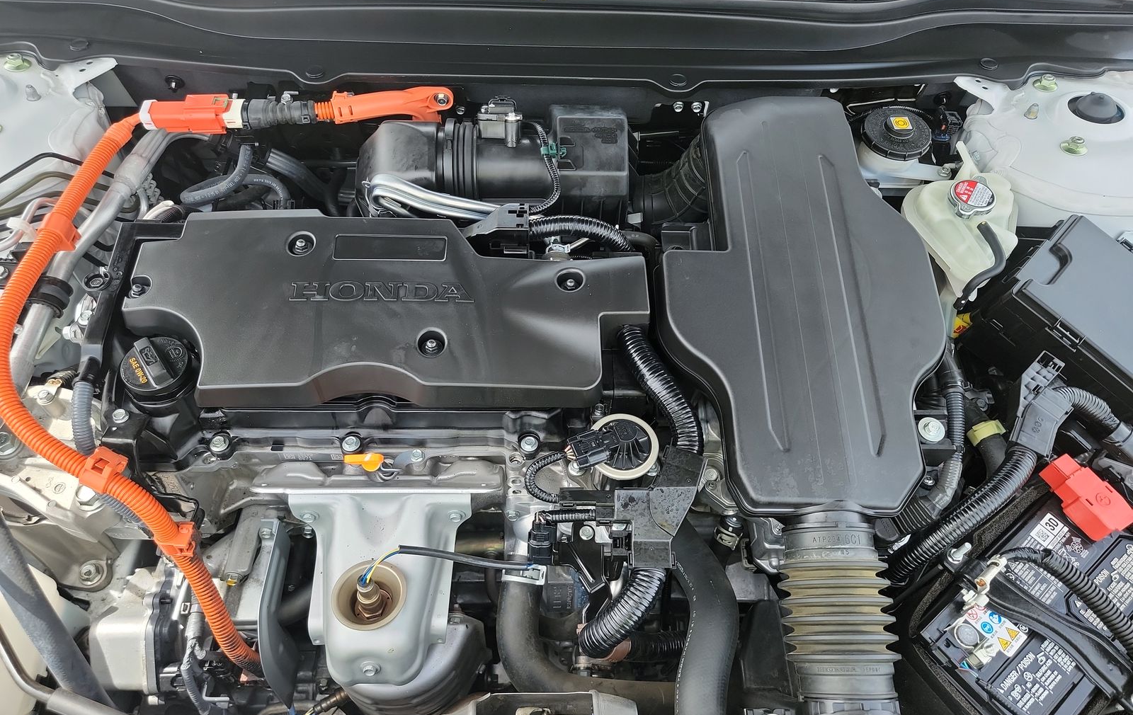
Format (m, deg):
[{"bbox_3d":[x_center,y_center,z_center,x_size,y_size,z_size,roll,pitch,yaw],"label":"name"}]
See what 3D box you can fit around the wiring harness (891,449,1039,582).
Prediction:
[{"bbox_3d":[0.341,0.134,0.675,0.165,0.055,0.030,-31,62,-20],"label":"wiring harness"}]

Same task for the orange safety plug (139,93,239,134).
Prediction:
[{"bbox_3d":[-0.353,-0.227,0.732,0.088,0.030,0.029,0,56,-1],"label":"orange safety plug"}]

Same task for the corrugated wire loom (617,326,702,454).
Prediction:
[{"bbox_3d":[0.081,0.026,0.684,0.029,0.056,0.119,-21,59,-14],"label":"corrugated wire loom"}]

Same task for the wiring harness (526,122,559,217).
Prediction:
[{"bbox_3d":[-0.022,-0.180,0.745,0.034,0.051,0.078,0,56,-1],"label":"wiring harness"}]

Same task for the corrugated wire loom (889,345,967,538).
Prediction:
[{"bbox_3d":[0.331,0.075,0.725,0.075,0.093,0.156,0,56,-1],"label":"corrugated wire loom"}]

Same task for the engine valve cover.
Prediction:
[{"bbox_3d":[-0.151,-0.045,0.689,0.444,0.053,0.188,0,56,-1],"label":"engine valve cover"}]

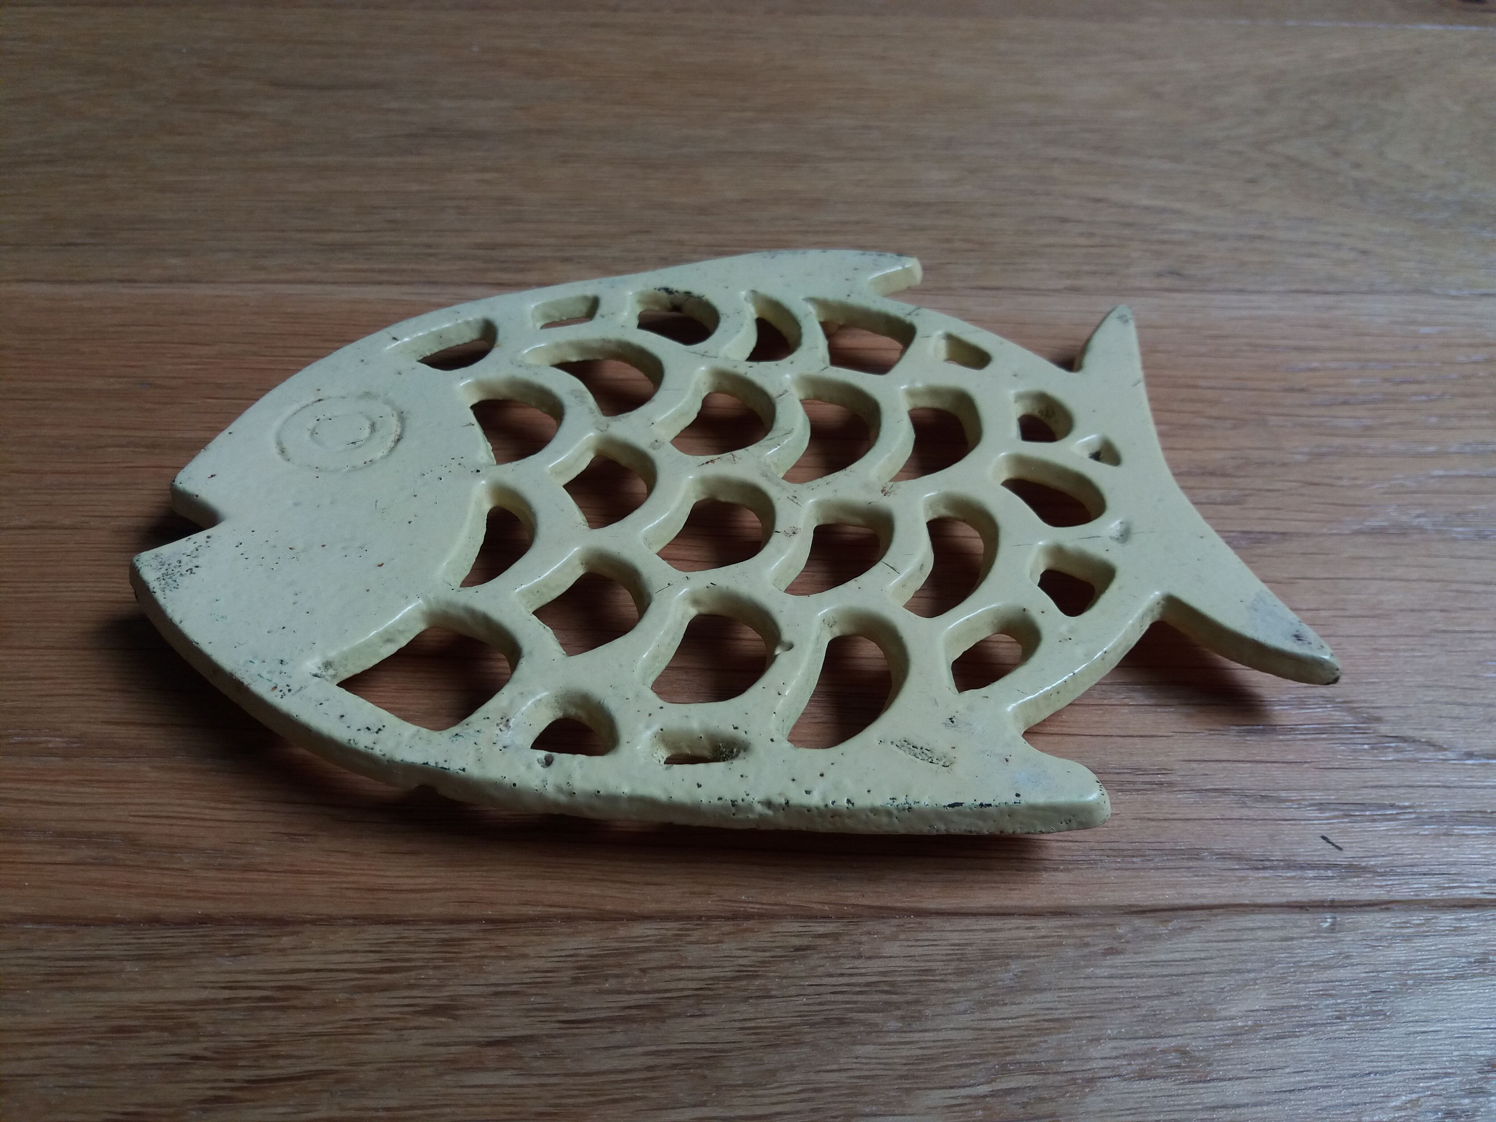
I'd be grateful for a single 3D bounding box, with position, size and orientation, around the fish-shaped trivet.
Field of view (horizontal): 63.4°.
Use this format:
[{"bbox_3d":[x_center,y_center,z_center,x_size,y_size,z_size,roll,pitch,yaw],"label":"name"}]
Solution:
[{"bbox_3d":[-0.008,-0.010,0.228,0.195,0.016,0.152,-4,45,-5],"label":"fish-shaped trivet"}]

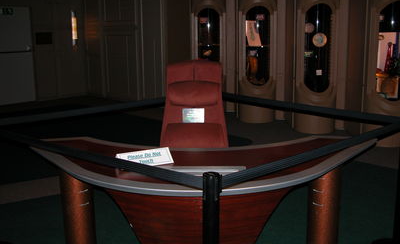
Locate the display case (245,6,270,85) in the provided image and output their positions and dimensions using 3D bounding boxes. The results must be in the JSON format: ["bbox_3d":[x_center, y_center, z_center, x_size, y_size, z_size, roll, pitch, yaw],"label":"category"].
[{"bbox_3d":[0.917,-1.181,6.898,0.374,1.218,0.120,1,12,7],"label":"display case"}]

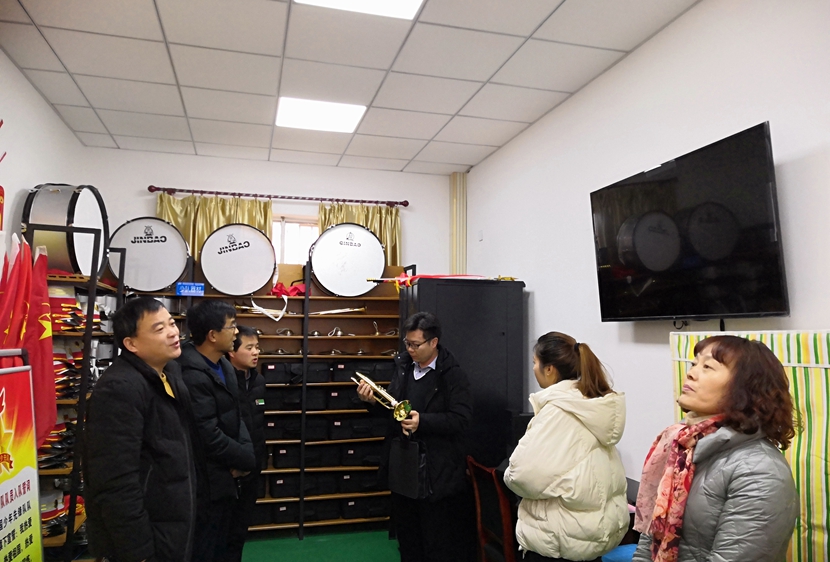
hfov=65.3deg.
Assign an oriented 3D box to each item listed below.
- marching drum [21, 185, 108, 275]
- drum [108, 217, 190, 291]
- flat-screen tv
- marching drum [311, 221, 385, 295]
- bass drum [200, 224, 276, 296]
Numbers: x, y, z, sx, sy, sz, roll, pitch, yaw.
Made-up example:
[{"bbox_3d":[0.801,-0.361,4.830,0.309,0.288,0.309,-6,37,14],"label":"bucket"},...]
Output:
[{"bbox_3d":[-2.248,-0.322,4.208,0.295,0.610,0.610,2,-5,-6],"label":"marching drum"},{"bbox_3d":[-2.034,-0.187,4.990,0.570,0.570,0.260,2,-5,-15],"label":"drum"},{"bbox_3d":[1.155,-0.173,2.877,0.060,0.695,1.230,-3,-4,-15],"label":"flat-screen tv"},{"bbox_3d":[-0.576,-0.156,5.403,0.615,0.615,0.280,2,-5,-15],"label":"marching drum"},{"bbox_3d":[-1.402,-0.156,5.185,0.570,0.570,0.260,2,-5,-11],"label":"bass drum"}]

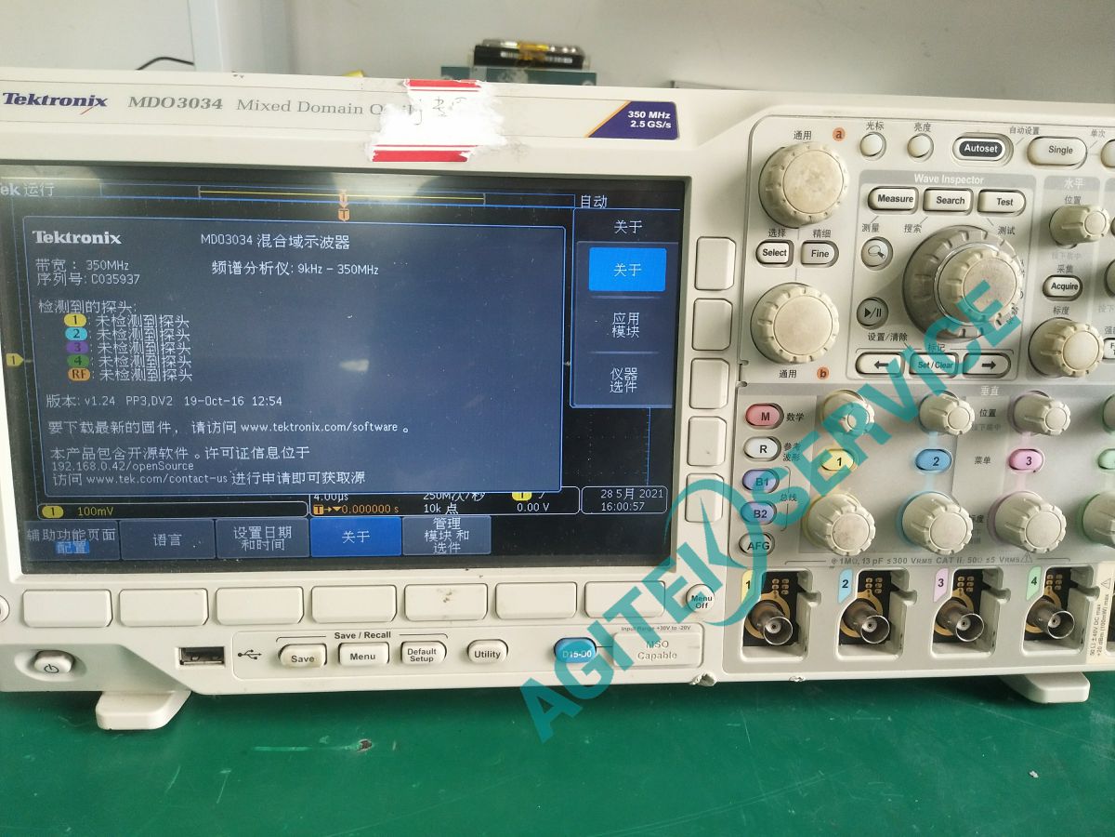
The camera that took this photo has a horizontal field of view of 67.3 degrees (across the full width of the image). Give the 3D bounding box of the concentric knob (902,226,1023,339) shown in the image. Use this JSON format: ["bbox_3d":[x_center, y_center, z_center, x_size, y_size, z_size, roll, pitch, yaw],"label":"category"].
[{"bbox_3d":[0.123,-0.040,0.248,0.035,0.035,0.016,0,9,-5],"label":"concentric knob"}]

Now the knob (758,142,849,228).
[{"bbox_3d":[0.072,-0.068,0.242,0.024,0.024,0.011,0,9,-5],"label":"knob"}]

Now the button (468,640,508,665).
[{"bbox_3d":[-0.022,0.074,0.267,0.013,0.007,0.003,0,9,-4],"label":"button"}]

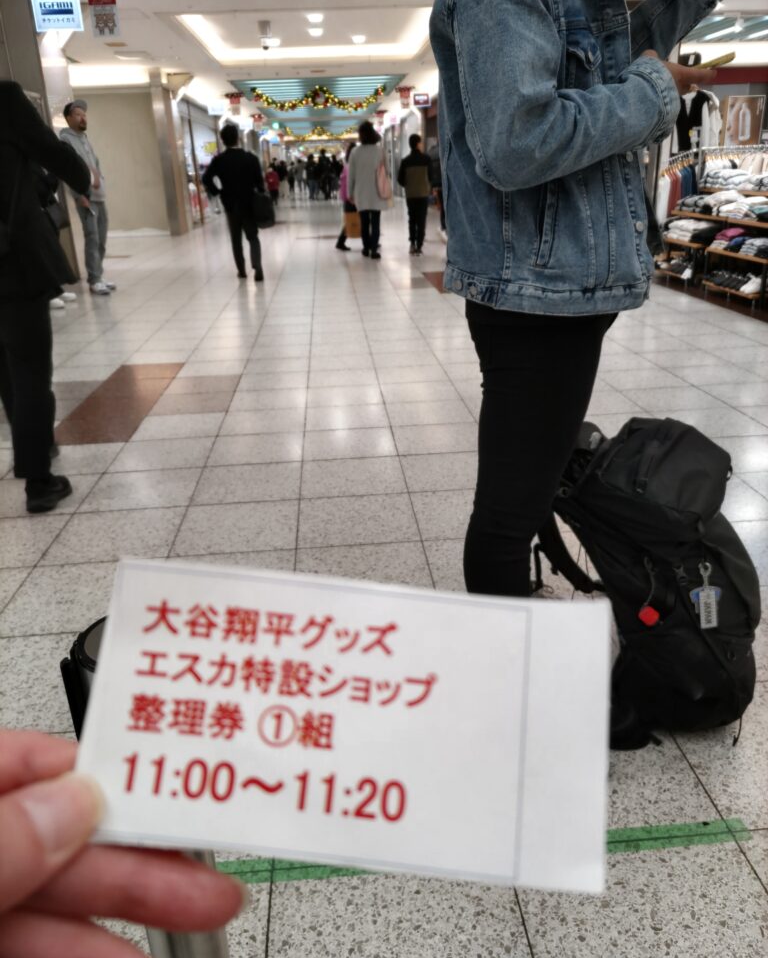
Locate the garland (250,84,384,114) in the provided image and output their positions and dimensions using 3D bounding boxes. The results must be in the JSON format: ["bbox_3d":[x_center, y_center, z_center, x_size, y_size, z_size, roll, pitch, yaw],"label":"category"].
[{"bbox_3d":[-1.536,-8.658,17.500,3.080,0.580,0.200,-3,22,-3],"label":"garland"}]

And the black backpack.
[{"bbox_3d":[0.574,0.183,1.614,0.370,0.590,0.320,-6,15,36],"label":"black backpack"}]

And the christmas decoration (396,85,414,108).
[{"bbox_3d":[0.525,-9.670,19.511,0.500,0.530,0.140,-3,22,-3],"label":"christmas decoration"}]

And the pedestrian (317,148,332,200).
[{"bbox_3d":[-2.270,-11.670,29.494,0.550,1.740,0.450,-3,22,-3],"label":"pedestrian"}]

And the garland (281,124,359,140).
[{"bbox_3d":[-2.626,-14.368,31.800,3.100,0.600,0.200,-3,22,-3],"label":"garland"}]

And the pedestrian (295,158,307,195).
[{"bbox_3d":[-3.972,-14.390,36.585,0.500,1.620,0.400,-3,22,-3],"label":"pedestrian"}]

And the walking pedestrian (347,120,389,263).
[{"bbox_3d":[-0.198,-3.914,10.476,0.560,1.690,0.420,-3,22,-3],"label":"walking pedestrian"}]

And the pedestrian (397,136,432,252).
[{"bbox_3d":[0.453,-4.076,11.054,0.500,1.610,0.360,-3,22,-3],"label":"pedestrian"}]

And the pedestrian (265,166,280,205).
[{"bbox_3d":[-4.309,-11.377,29.721,0.560,1.450,0.360,-3,22,-3],"label":"pedestrian"}]

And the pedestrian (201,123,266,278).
[{"bbox_3d":[-1.646,-3.132,8.761,0.680,1.660,0.450,-3,22,-3],"label":"pedestrian"}]

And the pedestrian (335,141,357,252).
[{"bbox_3d":[-0.509,-4.299,11.684,0.580,1.560,0.450,-13,24,-26],"label":"pedestrian"}]

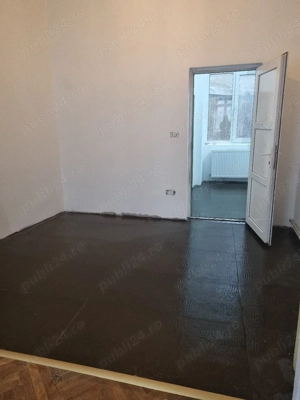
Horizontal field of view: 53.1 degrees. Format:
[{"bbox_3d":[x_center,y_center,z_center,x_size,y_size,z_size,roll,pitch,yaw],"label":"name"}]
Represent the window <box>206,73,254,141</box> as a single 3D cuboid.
[{"bbox_3d":[1.952,-2.124,6.941,1.240,1.620,0.100,3,14,17],"label":"window"}]

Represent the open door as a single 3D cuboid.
[{"bbox_3d":[1.322,-0.547,3.525,0.065,1.980,0.800,-1,13,1],"label":"open door"}]

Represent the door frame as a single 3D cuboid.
[{"bbox_3d":[0.961,-0.684,4.030,0.884,2.054,0.100,3,14,17],"label":"door frame"}]

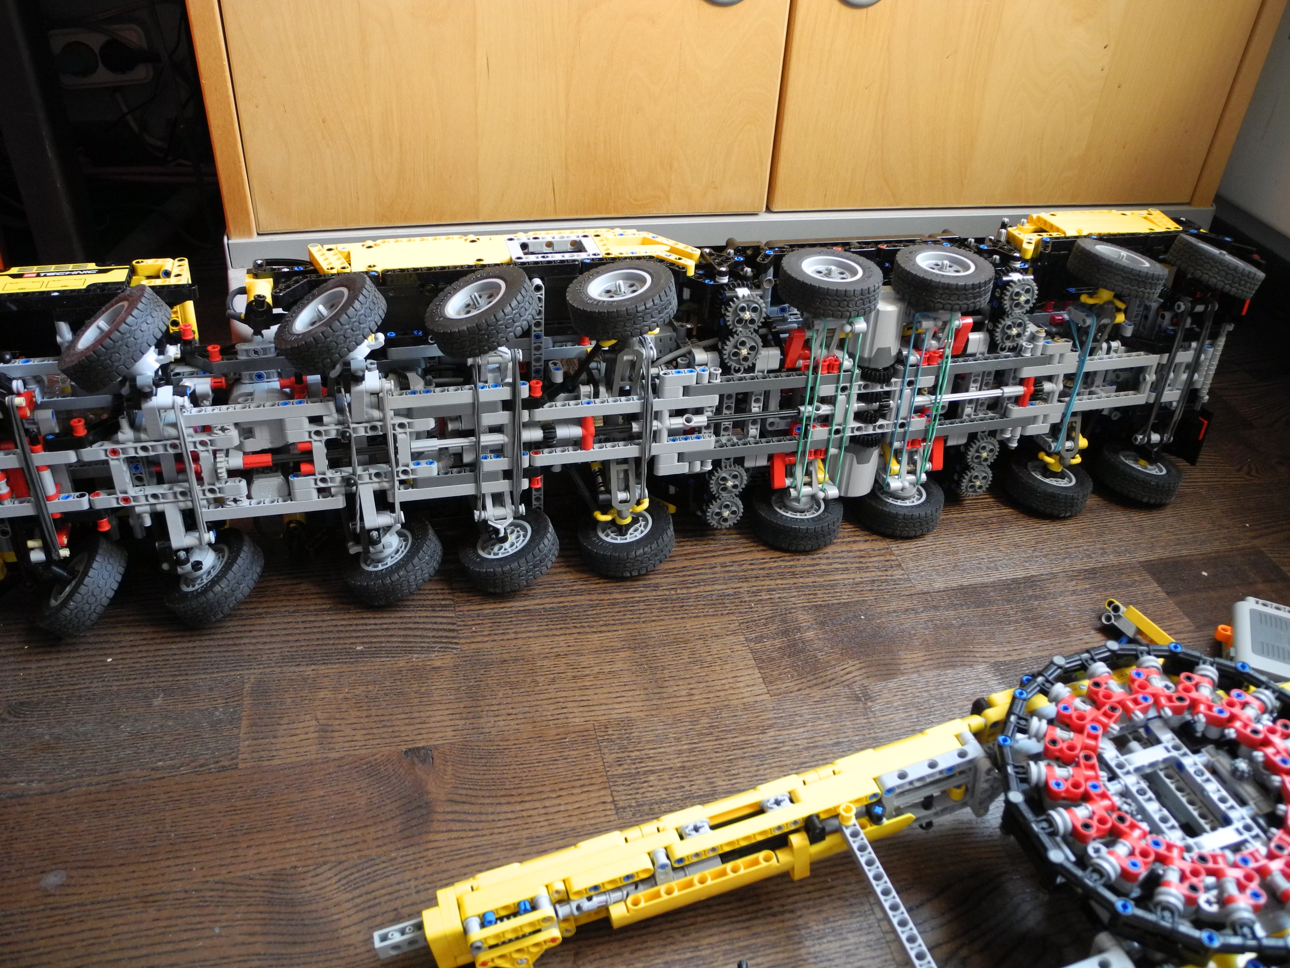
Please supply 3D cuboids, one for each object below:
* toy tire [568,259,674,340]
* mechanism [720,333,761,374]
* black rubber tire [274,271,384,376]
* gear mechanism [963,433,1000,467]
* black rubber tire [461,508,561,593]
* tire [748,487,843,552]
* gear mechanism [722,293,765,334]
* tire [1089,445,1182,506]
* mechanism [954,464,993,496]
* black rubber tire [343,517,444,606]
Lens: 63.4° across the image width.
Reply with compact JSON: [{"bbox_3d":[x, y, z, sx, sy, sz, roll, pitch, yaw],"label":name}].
[{"bbox_3d":[-0.013,-0.107,0.605,0.062,0.020,0.062,-6,37,5],"label":"toy tire"},{"bbox_3d":[0.060,-0.082,0.639,0.025,0.025,0.008,-6,34,-13],"label":"mechanism"},{"bbox_3d":[-0.166,-0.085,0.553,0.061,0.020,0.061,-31,38,4],"label":"black rubber tire"},{"bbox_3d":[0.239,-0.021,0.736,0.025,0.025,0.008,-6,34,-13],"label":"gear mechanism"},{"bbox_3d":[-0.086,0.041,0.664,0.061,0.020,0.061,-21,37,-3],"label":"black rubber tire"},{"bbox_3d":[0.104,0.021,0.714,0.061,0.020,0.061,2,34,-1],"label":"tire"},{"bbox_3d":[0.061,-0.103,0.629,0.025,0.025,0.008,-6,34,-13],"label":"gear mechanism"},{"bbox_3d":[0.376,-0.008,0.797,0.062,0.020,0.062,8,28,-22],"label":"tire"},{"bbox_3d":[0.238,-0.001,0.749,0.025,0.025,0.008,-6,34,-13],"label":"mechanism"},{"bbox_3d":[-0.159,0.048,0.661,0.062,0.020,0.062,-26,35,1],"label":"black rubber tire"}]

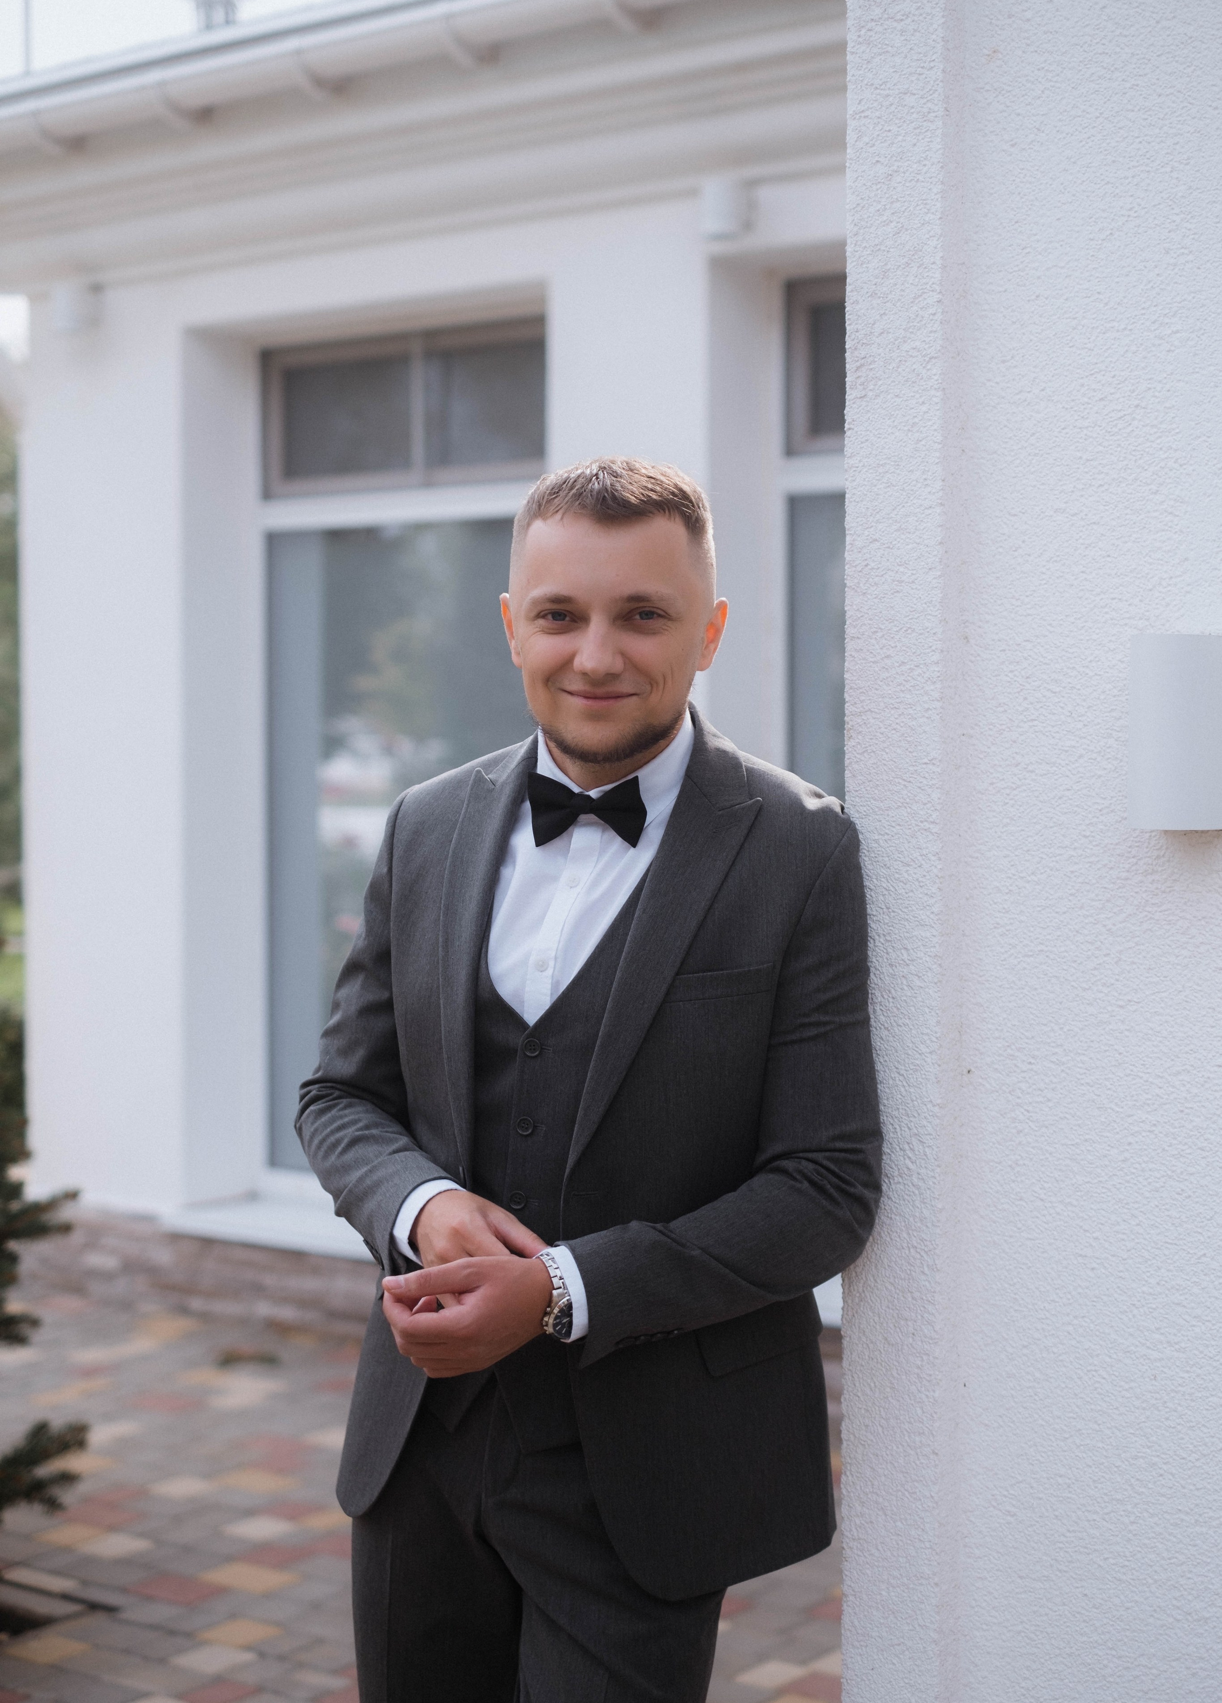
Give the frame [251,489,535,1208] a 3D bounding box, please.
[{"bbox_3d":[-0.475,-0.002,7.335,1.265,1.968,0.100,1,2,37],"label":"frame"}]

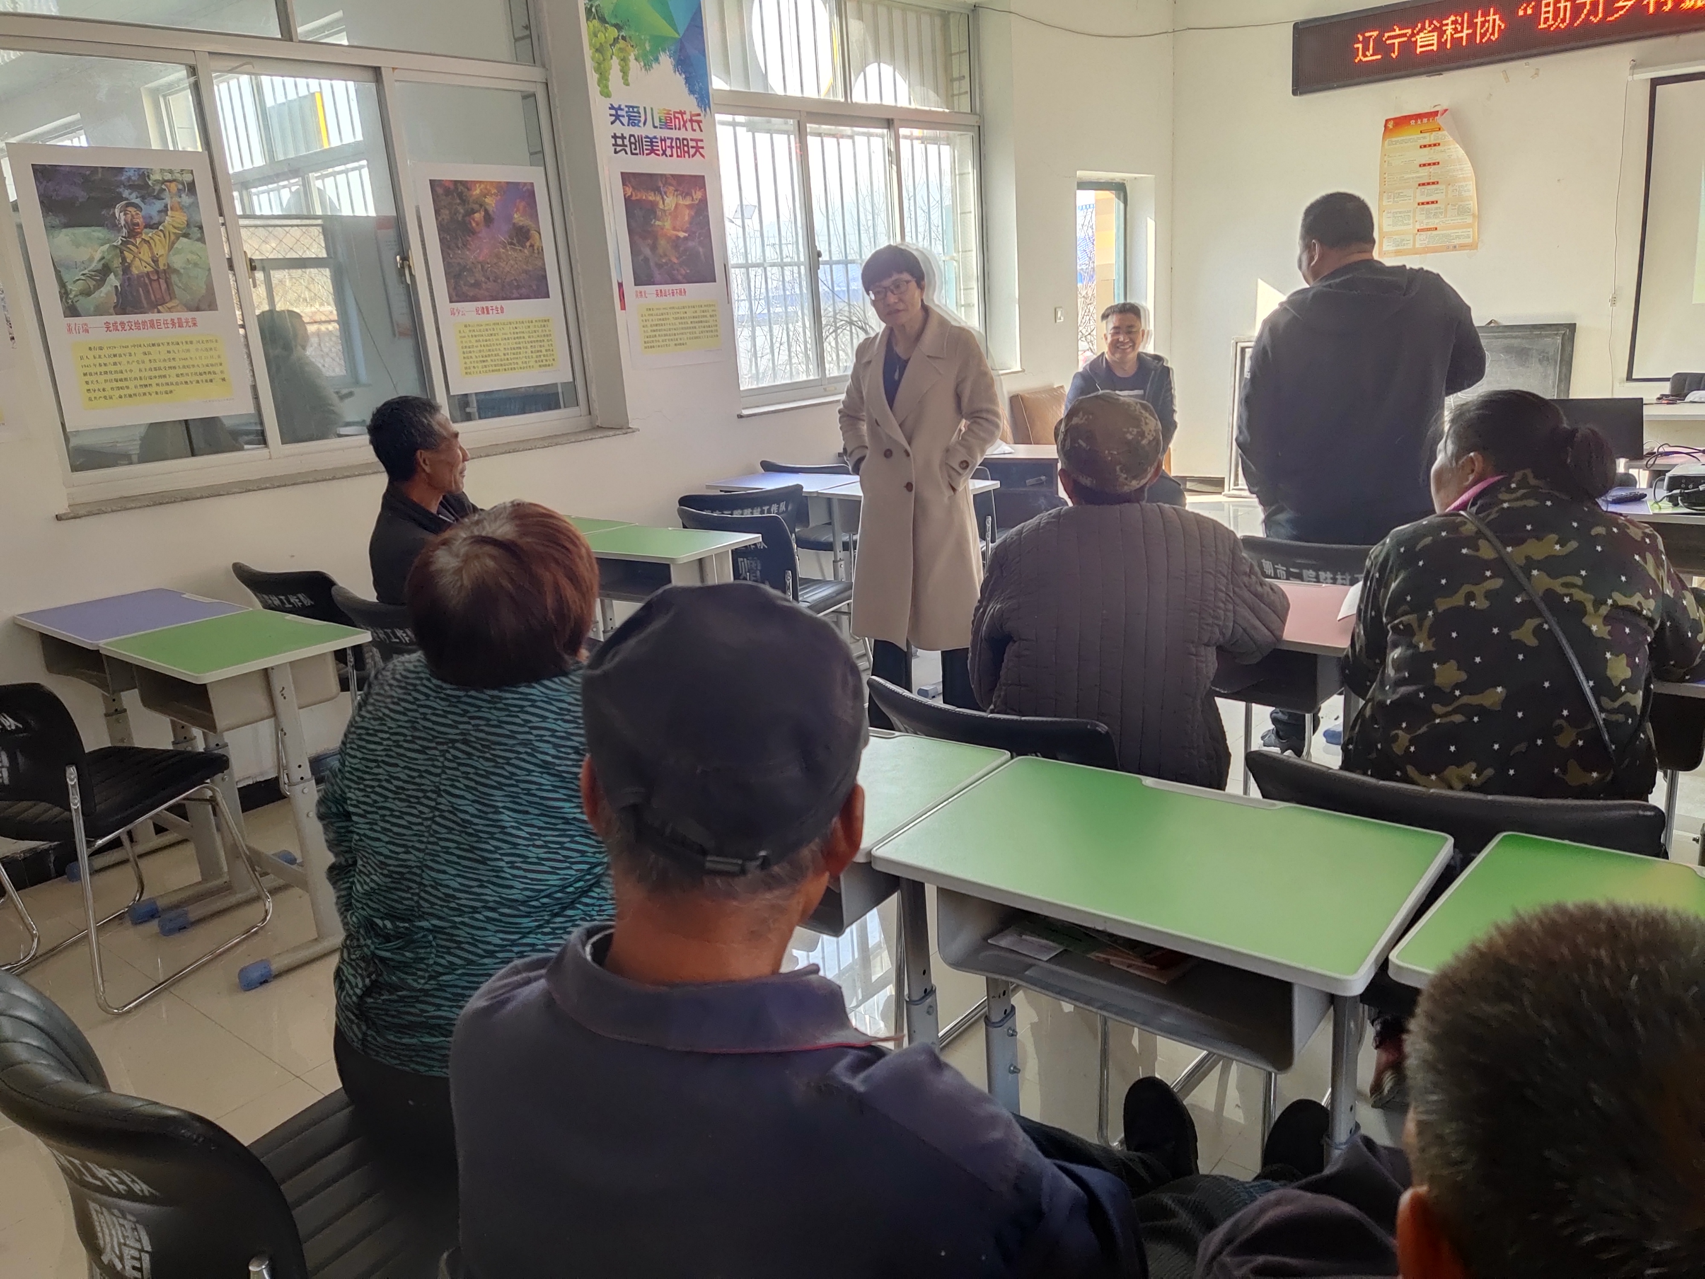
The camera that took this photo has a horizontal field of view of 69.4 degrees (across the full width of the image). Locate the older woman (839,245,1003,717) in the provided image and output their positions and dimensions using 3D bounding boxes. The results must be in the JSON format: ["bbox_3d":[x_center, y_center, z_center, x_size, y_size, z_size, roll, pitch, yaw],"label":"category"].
[{"bbox_3d":[0.240,-0.342,3.643,0.470,1.590,0.340,2,16,22],"label":"older woman"}]

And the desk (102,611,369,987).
[{"bbox_3d":[-1.488,0.370,3.087,0.610,0.757,0.425,9,20,40],"label":"desk"}]

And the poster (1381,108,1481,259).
[{"bbox_3d":[3.357,-2.641,7.168,0.540,0.770,0.040,7,19,35],"label":"poster"}]

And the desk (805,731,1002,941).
[{"bbox_3d":[-0.080,0.561,2.018,0.605,0.765,0.420,7,19,36],"label":"desk"}]

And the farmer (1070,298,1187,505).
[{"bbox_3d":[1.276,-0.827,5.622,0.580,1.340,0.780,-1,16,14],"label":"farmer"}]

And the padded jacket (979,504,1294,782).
[{"bbox_3d":[0.532,0.012,2.396,0.620,0.630,0.480,0,16,16],"label":"padded jacket"}]

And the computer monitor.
[{"bbox_3d":[2.497,-0.716,4.200,0.390,0.230,0.090,7,19,35],"label":"computer monitor"}]

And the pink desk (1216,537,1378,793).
[{"bbox_3d":[1.354,0.072,3.353,0.500,0.785,0.530,9,20,41],"label":"pink desk"}]

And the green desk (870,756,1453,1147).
[{"bbox_3d":[0.397,0.626,1.635,0.610,0.757,0.425,8,19,38],"label":"green desk"}]

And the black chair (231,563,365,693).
[{"bbox_3d":[-1.535,0.116,4.009,0.520,0.800,0.540,8,20,39],"label":"black chair"}]

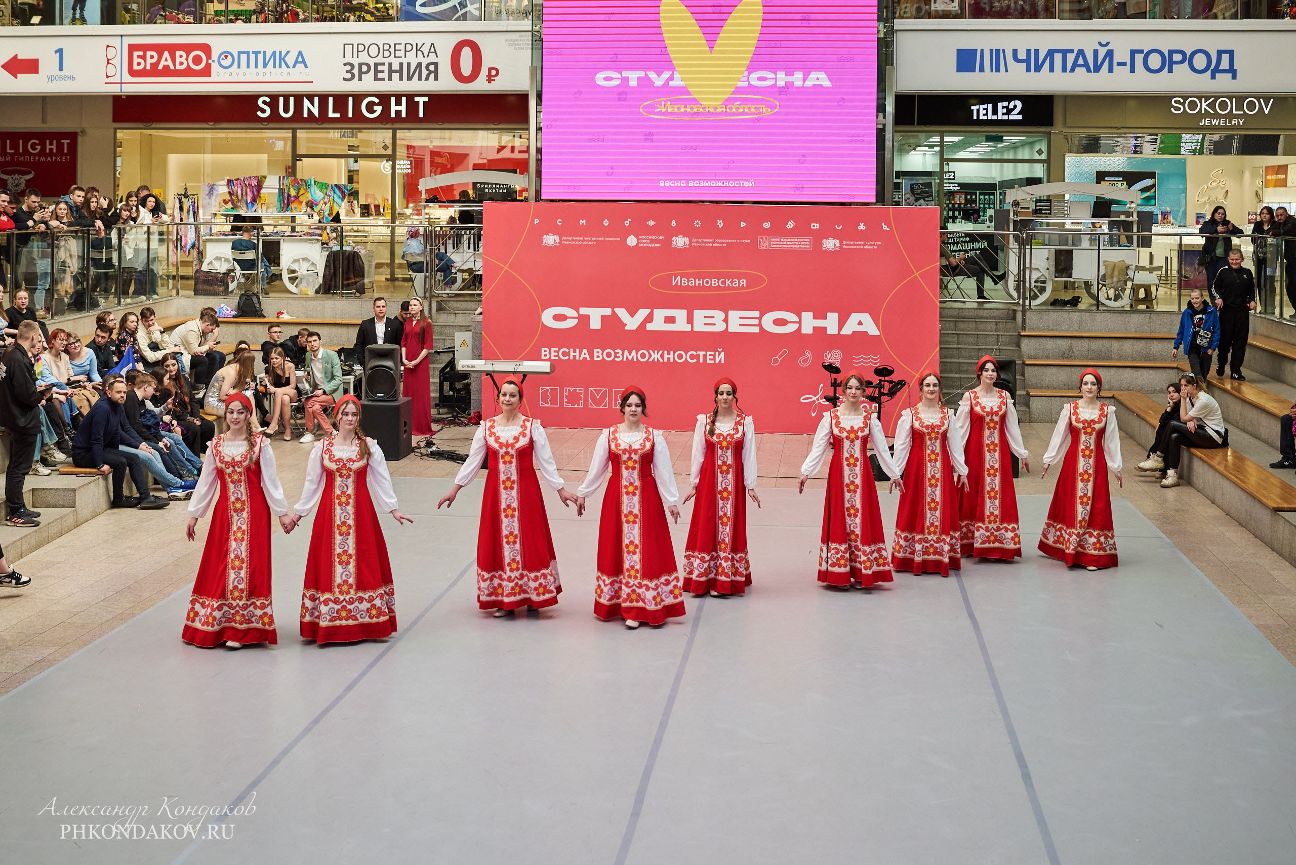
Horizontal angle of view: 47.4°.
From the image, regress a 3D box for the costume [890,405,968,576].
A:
[{"bbox_3d":[2.324,0.443,12.227,0.610,1.360,0.480,2,9,8],"label":"costume"}]

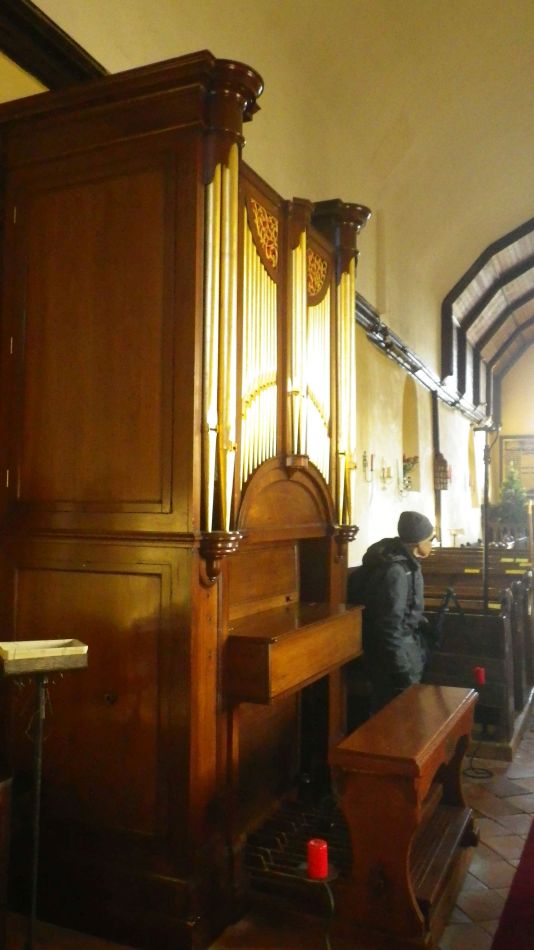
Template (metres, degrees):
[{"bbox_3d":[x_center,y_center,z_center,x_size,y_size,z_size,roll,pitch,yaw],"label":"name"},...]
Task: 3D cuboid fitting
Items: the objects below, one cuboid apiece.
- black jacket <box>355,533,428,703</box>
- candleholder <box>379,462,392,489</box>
[{"bbox_3d":[0.726,0.811,4.119,0.350,0.900,0.470,2,-3,-16],"label":"black jacket"},{"bbox_3d":[1.415,0.006,8.420,0.130,0.310,0.160,-1,-3,26],"label":"candleholder"}]

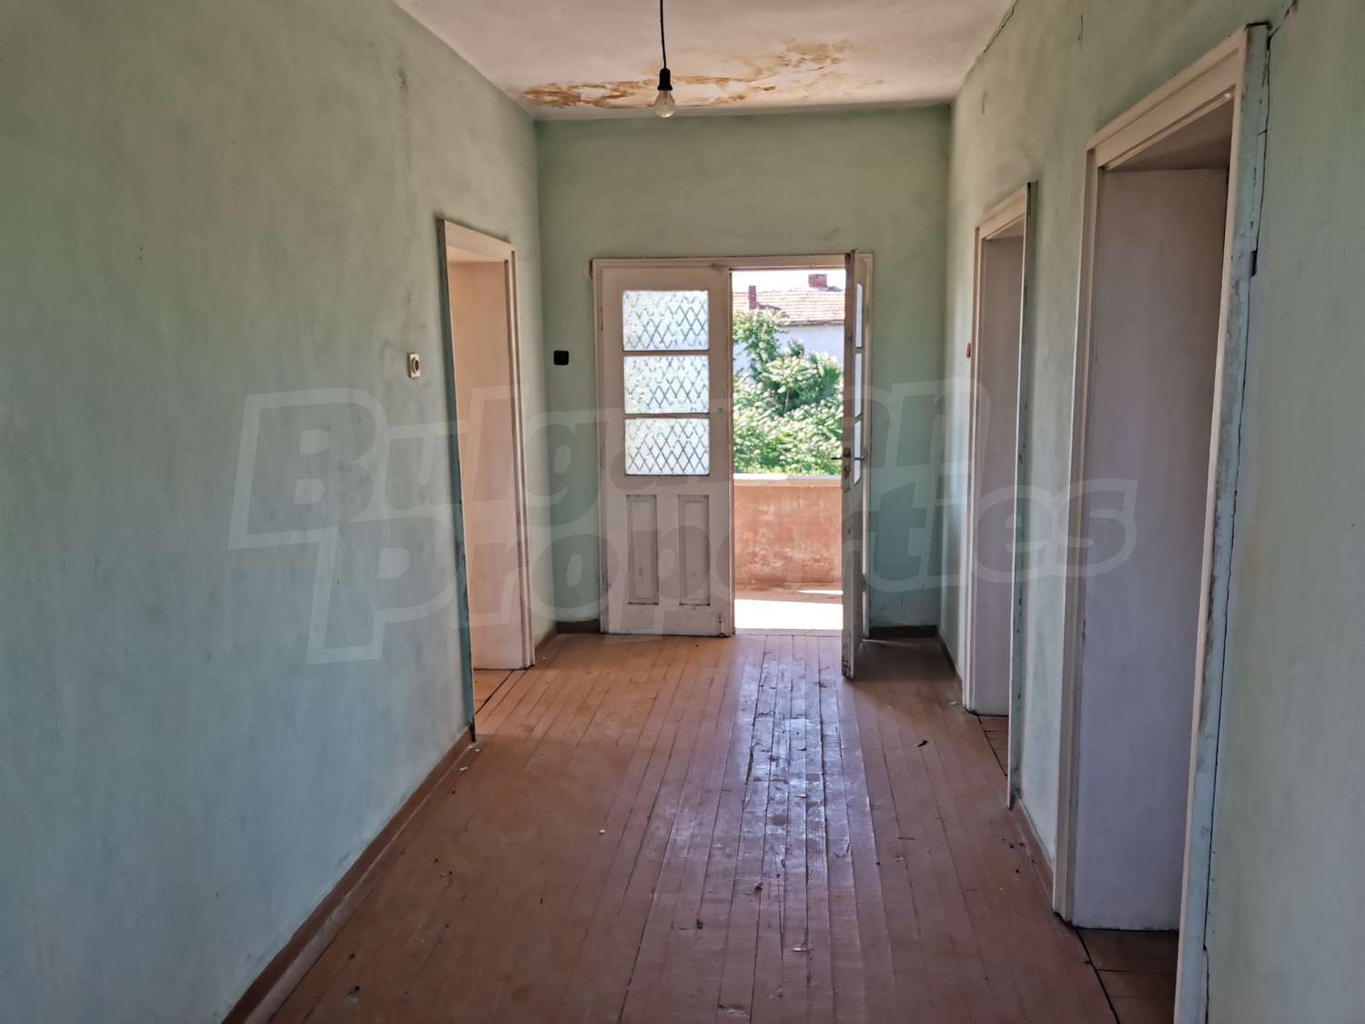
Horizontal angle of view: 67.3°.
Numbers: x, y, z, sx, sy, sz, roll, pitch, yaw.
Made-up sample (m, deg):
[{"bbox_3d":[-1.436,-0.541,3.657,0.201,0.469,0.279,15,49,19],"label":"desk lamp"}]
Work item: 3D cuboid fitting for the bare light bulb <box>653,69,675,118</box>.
[{"bbox_3d":[-0.052,-1.214,2.970,0.060,0.138,0.060,-1,10,0],"label":"bare light bulb"}]

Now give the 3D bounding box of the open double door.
[{"bbox_3d":[0.272,-0.330,5.563,1.480,2.046,0.120,0,9,7],"label":"open double door"}]

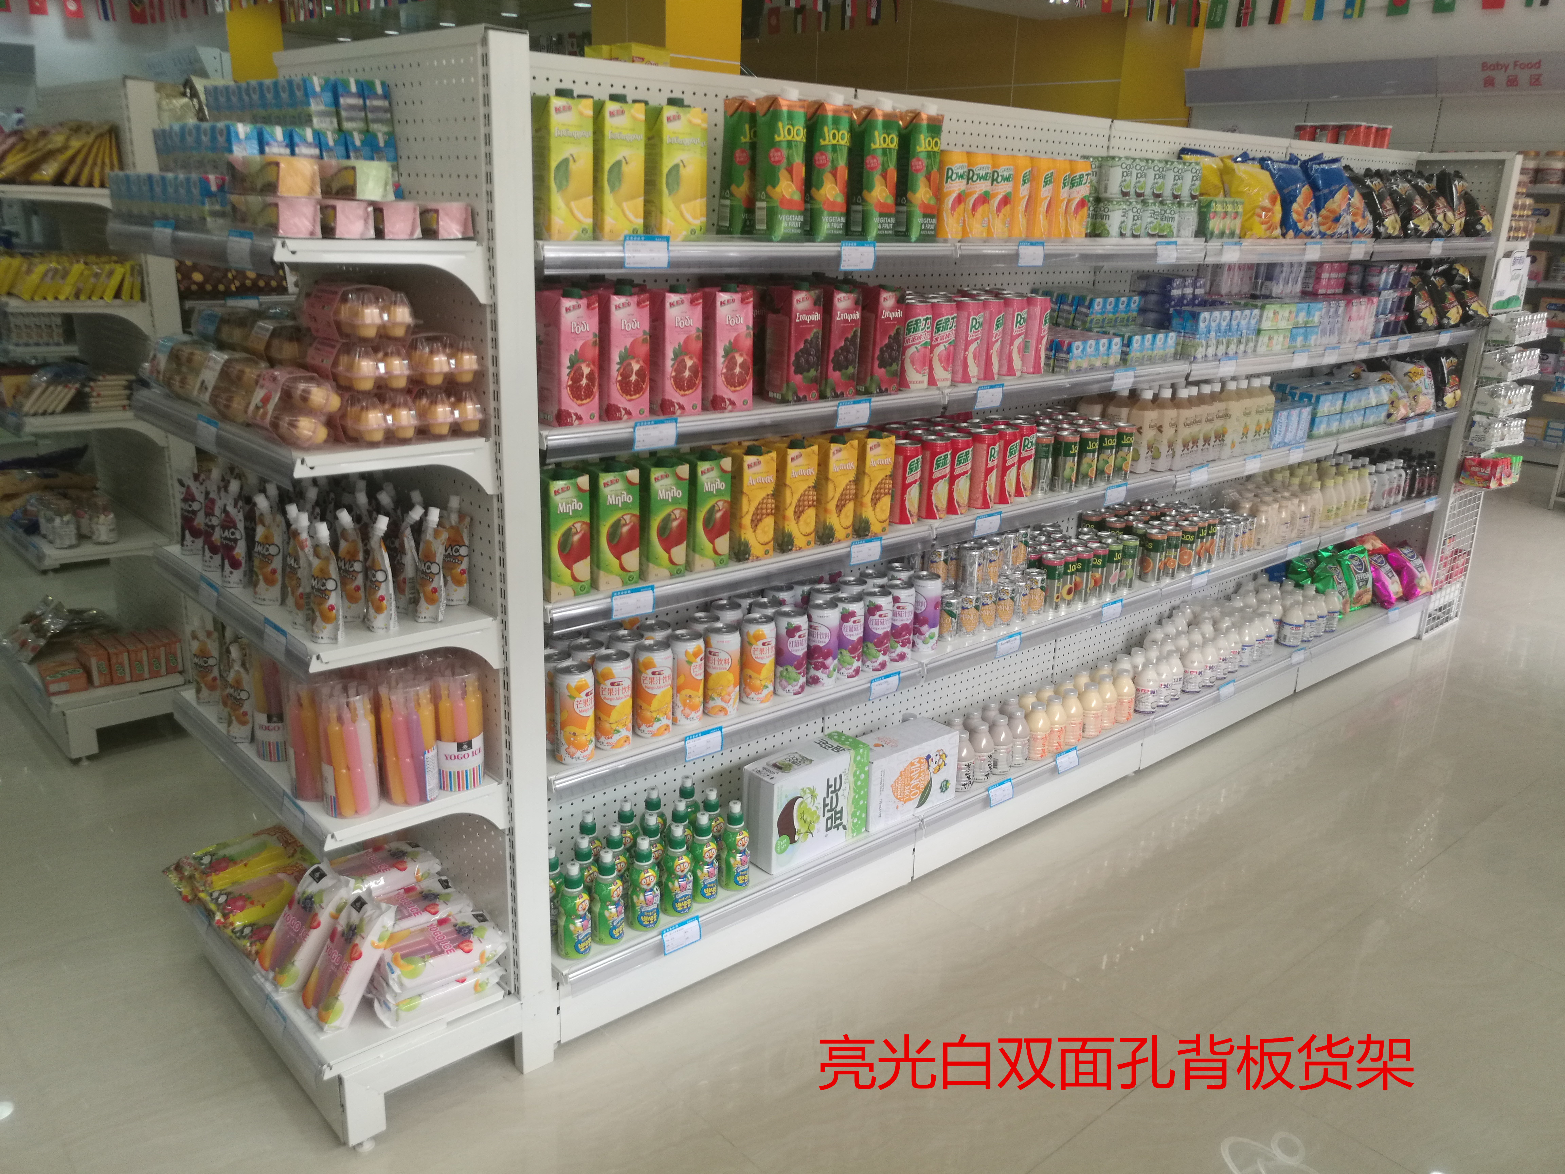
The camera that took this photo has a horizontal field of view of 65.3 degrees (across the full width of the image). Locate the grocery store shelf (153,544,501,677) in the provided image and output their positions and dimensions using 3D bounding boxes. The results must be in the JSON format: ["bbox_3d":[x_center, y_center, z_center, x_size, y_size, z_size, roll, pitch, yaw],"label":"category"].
[{"bbox_3d":[-0.791,0.019,2.050,0.300,0.091,0.748,-13,23,-39],"label":"grocery store shelf"}]

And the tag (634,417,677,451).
[{"bbox_3d":[-0.204,-0.246,1.967,0.083,0.046,0.005,-13,30,-40],"label":"tag"}]

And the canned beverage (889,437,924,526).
[{"bbox_3d":[0.253,-0.214,2.509,0.064,0.168,0.064,2,17,0],"label":"canned beverage"}]

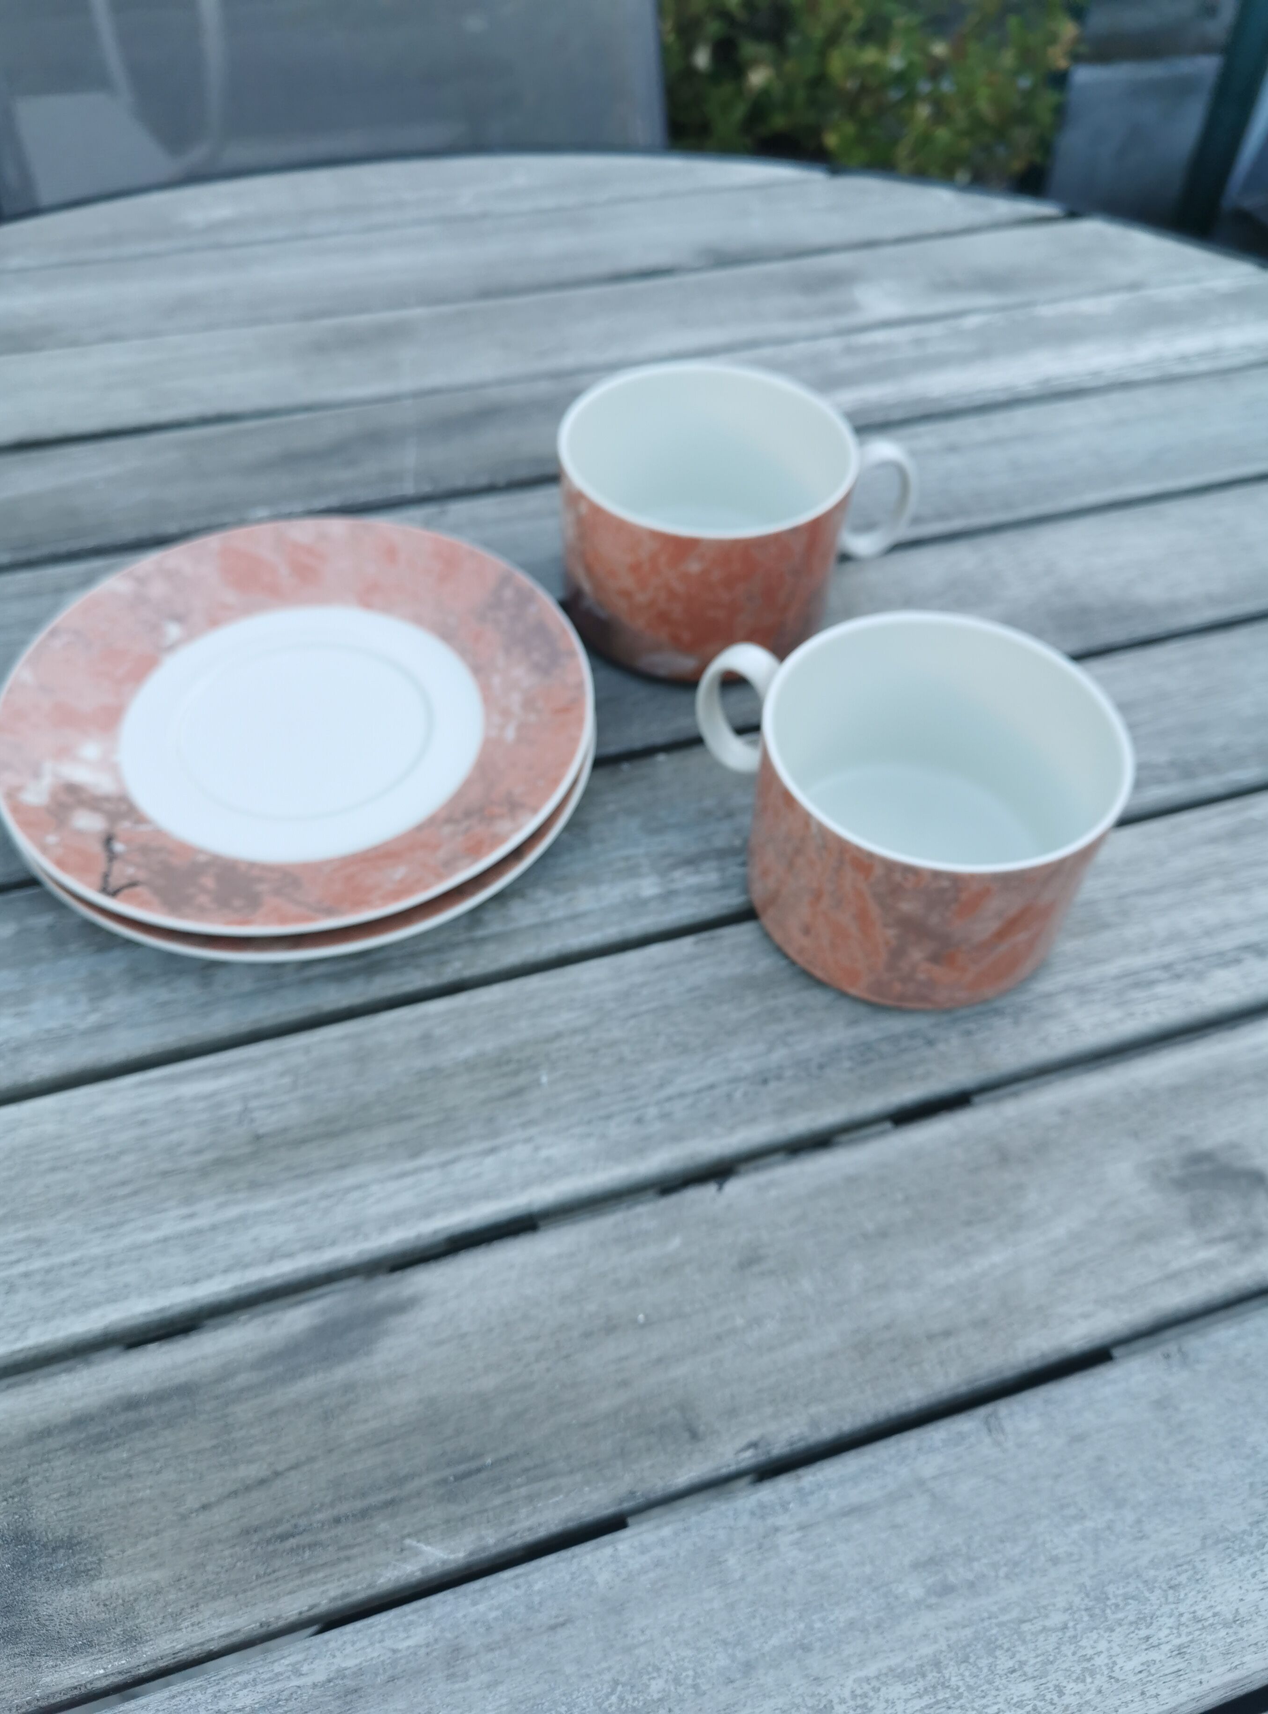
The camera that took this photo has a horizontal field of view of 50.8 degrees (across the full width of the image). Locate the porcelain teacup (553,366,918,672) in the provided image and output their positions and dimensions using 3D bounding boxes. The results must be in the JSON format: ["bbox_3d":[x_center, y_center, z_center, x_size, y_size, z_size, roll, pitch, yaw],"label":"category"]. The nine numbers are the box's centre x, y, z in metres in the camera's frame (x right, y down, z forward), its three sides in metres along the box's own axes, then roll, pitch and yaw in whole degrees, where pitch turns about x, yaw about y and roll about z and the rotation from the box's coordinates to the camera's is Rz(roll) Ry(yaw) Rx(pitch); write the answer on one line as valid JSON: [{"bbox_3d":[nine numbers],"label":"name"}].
[{"bbox_3d":[0.030,-0.098,0.396,0.104,0.056,0.084,-2,51,-4],"label":"porcelain teacup"}]

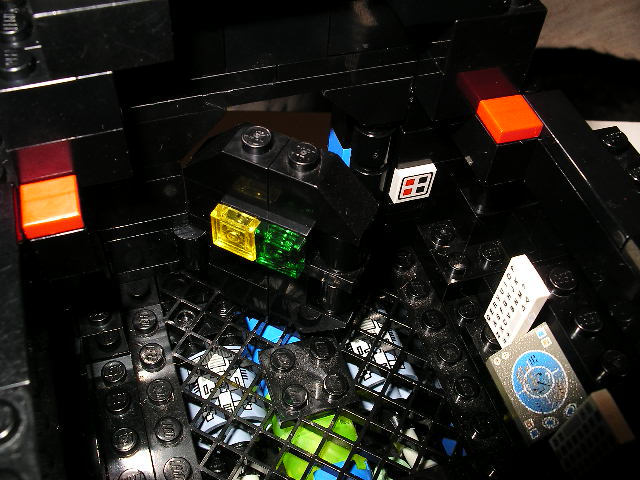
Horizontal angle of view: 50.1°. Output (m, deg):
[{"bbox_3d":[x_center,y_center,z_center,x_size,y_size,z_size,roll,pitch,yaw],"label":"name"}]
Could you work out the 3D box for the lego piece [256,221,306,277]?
[{"bbox_3d":[-0.006,0.002,0.114,0.008,0.008,0.003,21,54,12],"label":"lego piece"}]

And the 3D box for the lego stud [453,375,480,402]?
[{"bbox_3d":[0.028,0.029,0.133,0.005,0.002,0.005,2,52,-3],"label":"lego stud"}]

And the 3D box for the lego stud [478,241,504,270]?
[{"bbox_3d":[0.036,0.003,0.144,0.005,0.002,0.005,-13,54,-14],"label":"lego stud"}]

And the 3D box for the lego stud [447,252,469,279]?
[{"bbox_3d":[0.028,0.005,0.142,0.005,0.002,0.005,-13,54,-14],"label":"lego stud"}]

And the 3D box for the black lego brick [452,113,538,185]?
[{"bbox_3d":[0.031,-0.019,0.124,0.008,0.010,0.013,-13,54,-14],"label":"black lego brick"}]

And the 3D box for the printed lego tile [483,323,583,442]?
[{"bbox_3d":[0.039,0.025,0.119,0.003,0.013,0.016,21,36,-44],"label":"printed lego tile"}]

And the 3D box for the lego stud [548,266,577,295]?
[{"bbox_3d":[0.040,0.007,0.115,0.005,0.002,0.005,2,52,-3],"label":"lego stud"}]

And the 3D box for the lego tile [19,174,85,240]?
[{"bbox_3d":[-0.040,-0.005,0.102,0.008,0.003,0.008,-13,54,-14],"label":"lego tile"}]

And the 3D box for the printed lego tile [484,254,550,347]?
[{"bbox_3d":[0.031,0.010,0.111,0.003,0.016,0.008,-13,54,-14],"label":"printed lego tile"}]

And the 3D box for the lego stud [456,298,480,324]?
[{"bbox_3d":[0.031,0.015,0.142,0.005,0.002,0.005,2,52,-3],"label":"lego stud"}]

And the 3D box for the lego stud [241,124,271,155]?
[{"bbox_3d":[-0.010,-0.015,0.106,0.005,0.002,0.005,2,52,-3],"label":"lego stud"}]

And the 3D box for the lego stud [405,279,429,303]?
[{"bbox_3d":[0.021,0.011,0.146,0.005,0.002,0.005,2,52,-3],"label":"lego stud"}]

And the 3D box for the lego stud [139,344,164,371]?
[{"bbox_3d":[-0.032,0.022,0.132,0.005,0.002,0.005,-13,54,-14],"label":"lego stud"}]

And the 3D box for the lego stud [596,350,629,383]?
[{"bbox_3d":[0.047,0.020,0.110,0.005,0.002,0.005,2,52,-3],"label":"lego stud"}]

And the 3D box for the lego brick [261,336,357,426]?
[{"bbox_3d":[-0.002,0.027,0.134,0.016,0.005,0.016,-13,54,-14],"label":"lego brick"}]

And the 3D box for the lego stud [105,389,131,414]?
[{"bbox_3d":[-0.037,0.031,0.127,0.005,0.002,0.005,-13,54,-14],"label":"lego stud"}]

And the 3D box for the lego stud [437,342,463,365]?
[{"bbox_3d":[0.026,0.023,0.136,0.005,0.002,0.005,2,52,-3],"label":"lego stud"}]

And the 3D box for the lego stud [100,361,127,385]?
[{"bbox_3d":[-0.040,0.026,0.132,0.005,0.002,0.005,-13,54,-14],"label":"lego stud"}]

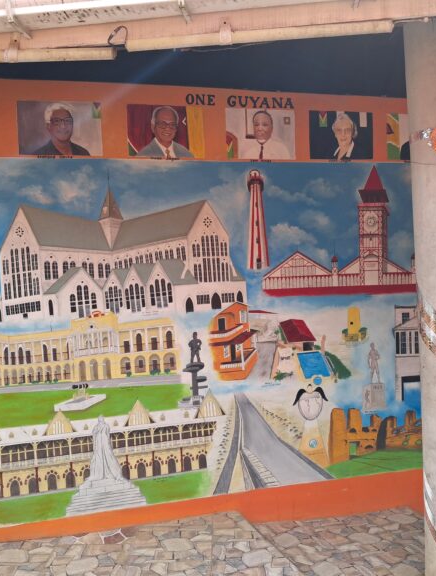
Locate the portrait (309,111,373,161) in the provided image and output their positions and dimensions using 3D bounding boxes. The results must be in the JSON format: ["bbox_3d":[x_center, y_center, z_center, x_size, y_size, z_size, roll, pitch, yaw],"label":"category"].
[{"bbox_3d":[0.720,-0.882,3.475,0.407,0.273,0.025,-3,2,-16],"label":"portrait"}]

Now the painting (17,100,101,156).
[{"bbox_3d":[-0.796,-0.806,3.038,0.413,0.266,0.025,-3,2,-16],"label":"painting"}]

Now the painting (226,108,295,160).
[{"bbox_3d":[0.243,-0.851,3.338,0.405,0.273,0.025,-3,2,-16],"label":"painting"}]

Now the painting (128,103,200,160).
[{"bbox_3d":[-0.272,-0.832,3.189,0.408,0.271,0.025,-3,2,-16],"label":"painting"}]

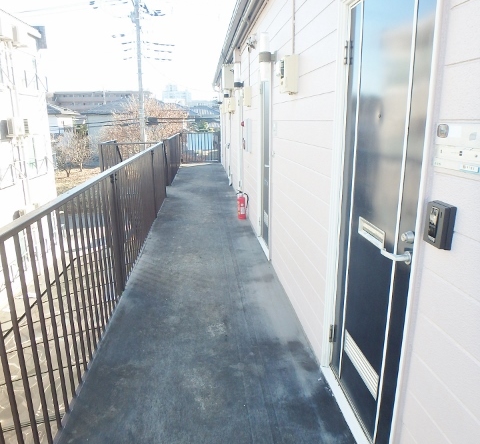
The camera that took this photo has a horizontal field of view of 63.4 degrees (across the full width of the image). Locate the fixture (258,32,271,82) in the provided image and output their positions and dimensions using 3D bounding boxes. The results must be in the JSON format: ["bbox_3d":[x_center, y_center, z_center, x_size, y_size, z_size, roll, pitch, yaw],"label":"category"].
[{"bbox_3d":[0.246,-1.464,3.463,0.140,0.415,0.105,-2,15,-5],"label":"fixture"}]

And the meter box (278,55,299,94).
[{"bbox_3d":[0.349,-1.063,2.815,0.110,0.260,0.180,-2,15,-5],"label":"meter box"}]

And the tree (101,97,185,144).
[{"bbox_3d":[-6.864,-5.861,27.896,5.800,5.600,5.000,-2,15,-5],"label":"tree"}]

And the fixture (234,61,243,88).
[{"bbox_3d":[-0.014,-2.278,6.049,0.150,0.380,0.105,-2,15,-5],"label":"fixture"}]

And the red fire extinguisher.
[{"bbox_3d":[0.043,-0.263,6.052,0.185,0.430,0.145,1,15,6],"label":"red fire extinguisher"}]

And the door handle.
[{"bbox_3d":[0.569,0.120,1.447,0.057,0.050,0.140,-2,15,-5],"label":"door handle"}]

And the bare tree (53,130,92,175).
[{"bbox_3d":[-13.734,-5.507,31.766,2.800,3.600,2.600,-2,15,-5],"label":"bare tree"}]

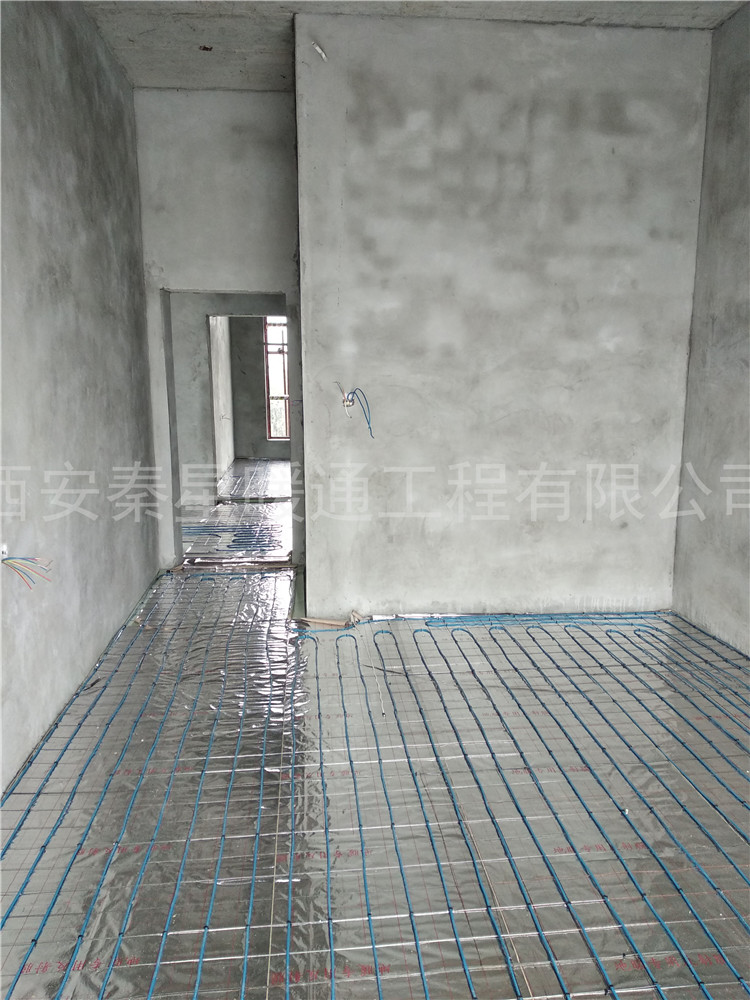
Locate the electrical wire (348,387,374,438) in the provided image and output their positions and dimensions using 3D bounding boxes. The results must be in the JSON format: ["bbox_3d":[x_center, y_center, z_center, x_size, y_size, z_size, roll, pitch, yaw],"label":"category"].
[{"bbox_3d":[-0.077,-0.501,4.297,0.150,0.300,0.110,-1,10,-3],"label":"electrical wire"}]

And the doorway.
[{"bbox_3d":[-1.101,-0.517,5.830,0.941,2.099,0.260,-1,9,-5],"label":"doorway"}]

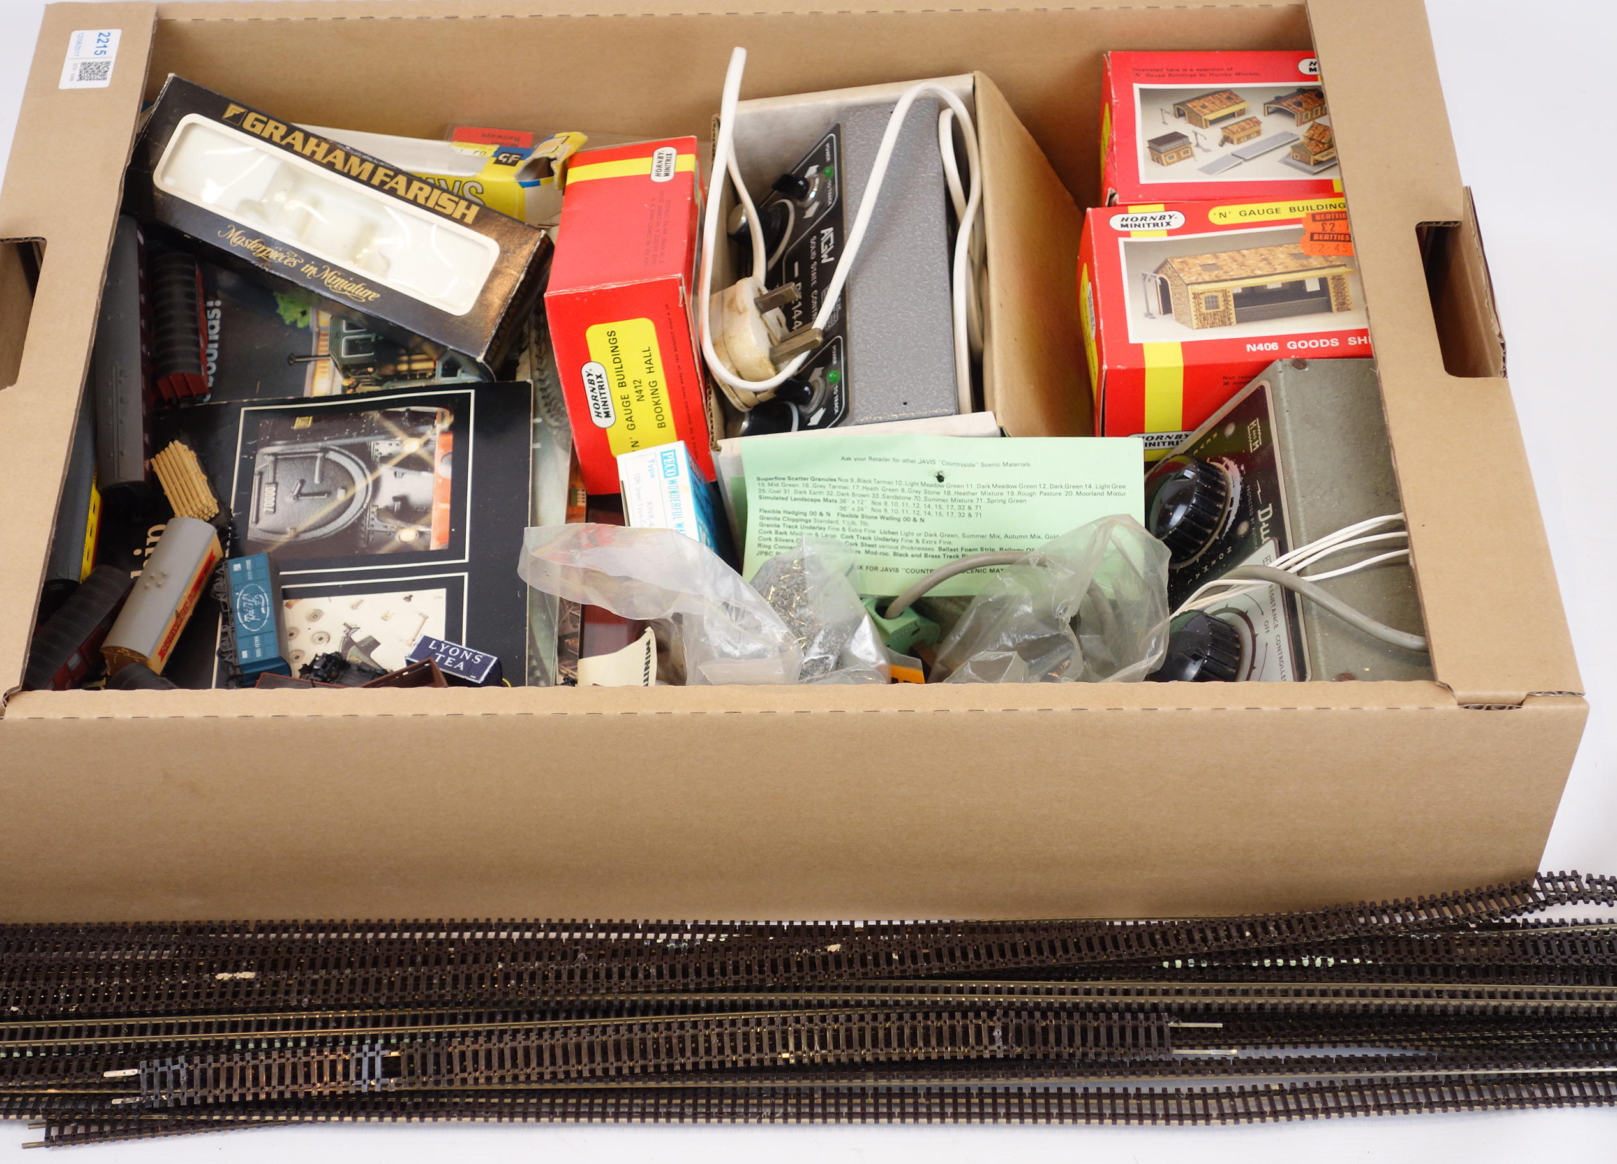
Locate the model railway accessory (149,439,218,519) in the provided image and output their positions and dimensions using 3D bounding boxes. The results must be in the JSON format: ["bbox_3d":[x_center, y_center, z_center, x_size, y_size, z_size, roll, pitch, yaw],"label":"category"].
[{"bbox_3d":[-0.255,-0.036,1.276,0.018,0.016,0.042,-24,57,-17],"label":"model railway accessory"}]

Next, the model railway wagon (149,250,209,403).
[{"bbox_3d":[-0.269,-0.107,1.322,0.018,0.023,0.068,-8,54,-6],"label":"model railway wagon"}]

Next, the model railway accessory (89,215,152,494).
[{"bbox_3d":[-0.277,-0.087,1.253,0.018,0.025,0.138,-6,55,-6],"label":"model railway accessory"}]

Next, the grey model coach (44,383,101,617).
[{"bbox_3d":[-0.287,-0.038,1.222,0.018,0.025,0.125,-2,48,-2],"label":"grey model coach"}]

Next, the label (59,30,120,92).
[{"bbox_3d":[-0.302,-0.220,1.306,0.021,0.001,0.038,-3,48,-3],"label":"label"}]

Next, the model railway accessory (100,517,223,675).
[{"bbox_3d":[-0.255,0.009,1.231,0.019,0.026,0.068,11,54,8],"label":"model railway accessory"}]

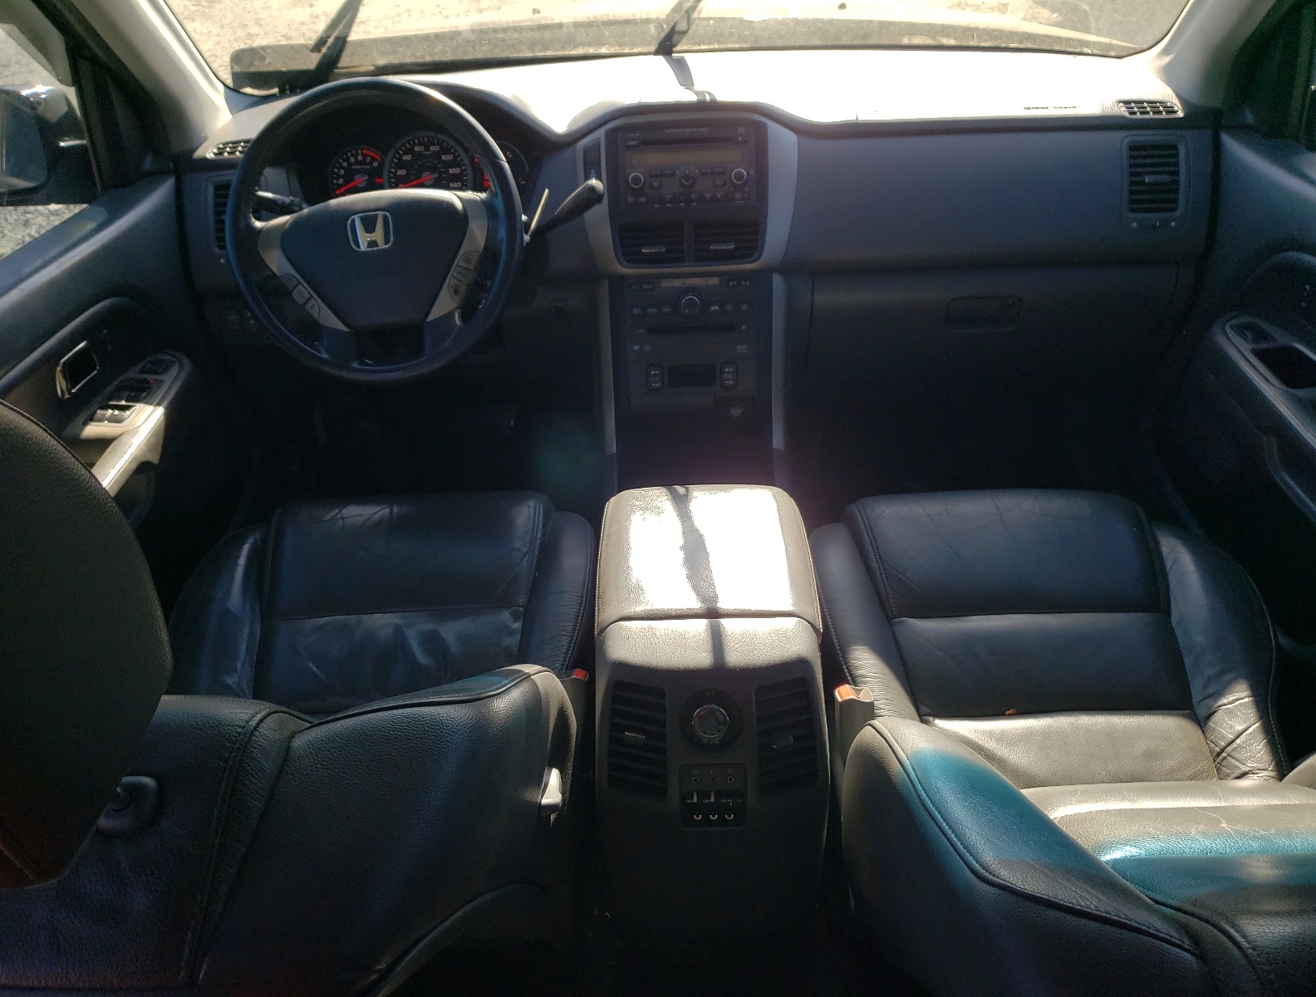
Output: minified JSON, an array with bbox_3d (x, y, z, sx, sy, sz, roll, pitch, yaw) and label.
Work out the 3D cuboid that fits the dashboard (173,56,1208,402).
[{"bbox_3d":[0.061,-0.444,1.635,1.480,0.435,0.450,-1,36,3],"label":"dashboard"}]

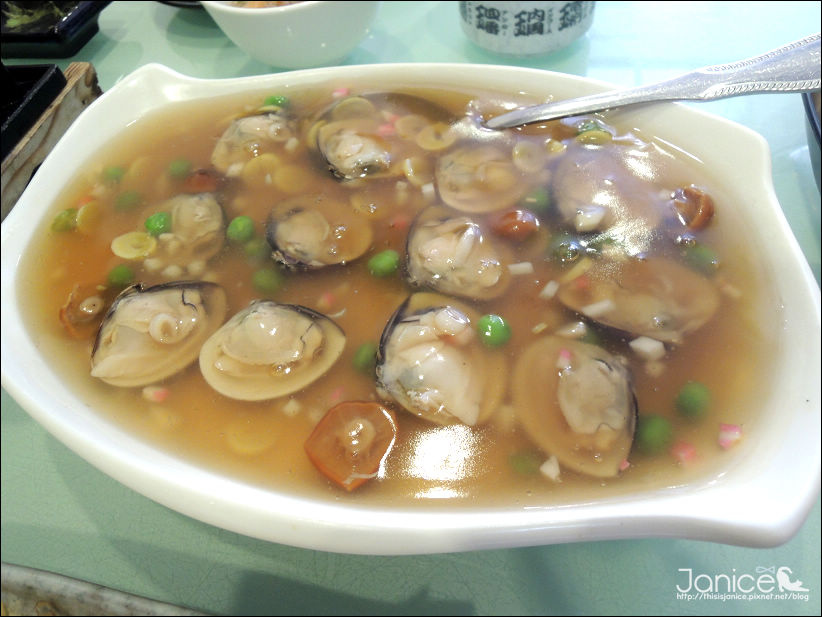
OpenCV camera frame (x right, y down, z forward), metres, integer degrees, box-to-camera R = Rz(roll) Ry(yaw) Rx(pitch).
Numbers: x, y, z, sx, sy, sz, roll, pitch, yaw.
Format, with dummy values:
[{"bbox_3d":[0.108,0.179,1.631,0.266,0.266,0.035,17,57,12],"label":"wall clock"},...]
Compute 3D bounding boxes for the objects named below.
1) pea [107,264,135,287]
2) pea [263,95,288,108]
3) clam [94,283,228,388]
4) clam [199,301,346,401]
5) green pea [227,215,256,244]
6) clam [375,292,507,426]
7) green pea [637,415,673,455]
[{"bbox_3d":[-0.098,-0.011,0.192,0.009,0.009,0.009,-2,58,4],"label":"pea"},{"bbox_3d":[-0.052,-0.078,0.219,0.009,0.009,0.009,-2,58,4],"label":"pea"},{"bbox_3d":[-0.081,0.005,0.181,0.044,0.016,0.037,-40,71,-18],"label":"clam"},{"bbox_3d":[-0.042,0.011,0.173,0.043,0.016,0.034,-9,63,0],"label":"clam"},{"bbox_3d":[-0.057,-0.027,0.192,0.009,0.009,0.009,-2,58,4],"label":"green pea"},{"bbox_3d":[0.008,0.014,0.167,0.038,0.016,0.046,-16,58,-16],"label":"clam"},{"bbox_3d":[0.065,0.033,0.151,0.009,0.009,0.009,-2,58,4],"label":"green pea"}]

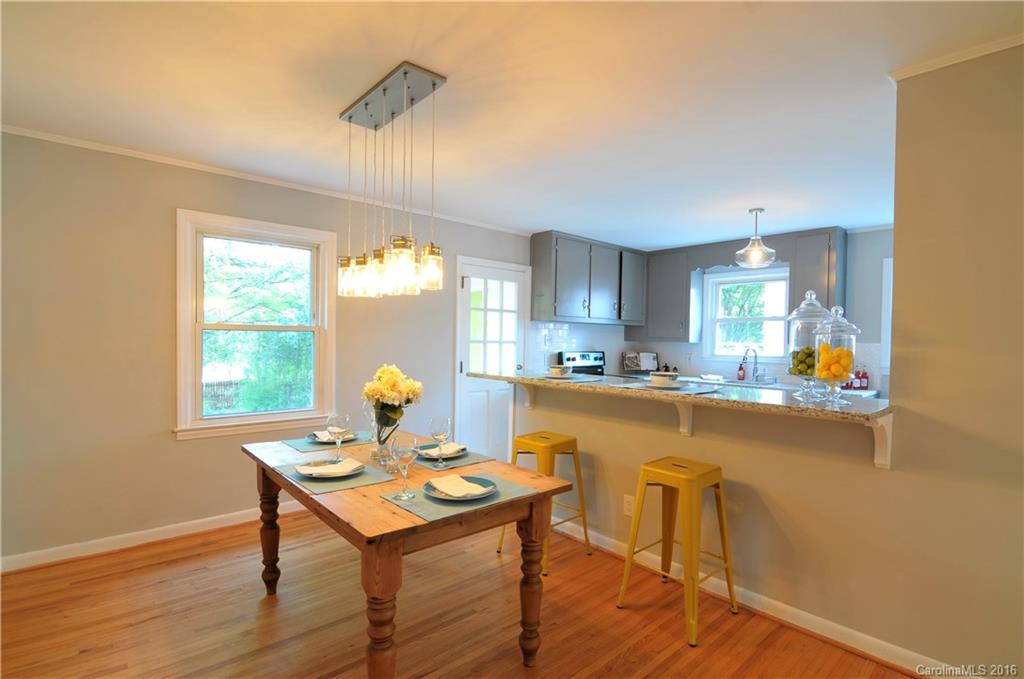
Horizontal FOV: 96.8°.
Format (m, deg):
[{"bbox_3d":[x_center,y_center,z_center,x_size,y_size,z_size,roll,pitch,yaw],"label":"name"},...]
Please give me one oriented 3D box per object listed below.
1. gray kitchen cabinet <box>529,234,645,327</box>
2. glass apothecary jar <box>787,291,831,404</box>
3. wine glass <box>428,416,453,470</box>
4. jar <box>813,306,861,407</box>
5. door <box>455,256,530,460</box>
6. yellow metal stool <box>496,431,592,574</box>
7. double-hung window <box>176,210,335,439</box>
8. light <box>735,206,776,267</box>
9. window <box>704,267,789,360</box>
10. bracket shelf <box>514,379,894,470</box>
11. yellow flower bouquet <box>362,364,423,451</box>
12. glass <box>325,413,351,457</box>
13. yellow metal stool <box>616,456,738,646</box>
[{"bbox_3d":[0.939,-0.639,5.238,1.620,0.930,0.320,1,0,-38],"label":"gray kitchen cabinet"},{"bbox_3d":[1.407,0.026,2.143,0.185,0.500,0.185,1,0,45],"label":"glass apothecary jar"},{"bbox_3d":[-0.320,0.458,2.057,0.100,0.220,0.100,1,1,-9],"label":"wine glass"},{"bbox_3d":[1.402,0.067,1.958,0.190,0.420,0.190,2,1,36],"label":"jar"},{"bbox_3d":[-0.173,0.269,4.578,0.920,2.095,0.090,1,0,-38],"label":"door"},{"bbox_3d":[0.205,0.962,2.798,0.410,0.710,0.410,1,1,-44],"label":"yellow metal stool"},{"bbox_3d":[-1.796,-0.083,3.282,1.030,1.530,0.100,1,0,-38],"label":"double-hung window"},{"bbox_3d":[2.053,-0.856,3.821,0.300,0.470,0.300,1,0,-38],"label":"light"},{"bbox_3d":[2.678,-0.277,5.195,0.950,1.020,0.100,1,0,45],"label":"window"},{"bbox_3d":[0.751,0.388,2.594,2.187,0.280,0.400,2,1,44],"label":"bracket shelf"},{"bbox_3d":[-0.531,0.313,2.047,0.265,0.395,0.250,1,1,-14],"label":"yellow flower bouquet"},{"bbox_3d":[-0.806,0.447,2.122,0.107,0.222,0.107,1,1,-21],"label":"glass"},{"bbox_3d":[0.822,0.979,2.235,0.410,0.710,0.410,1,1,-42],"label":"yellow metal stool"}]

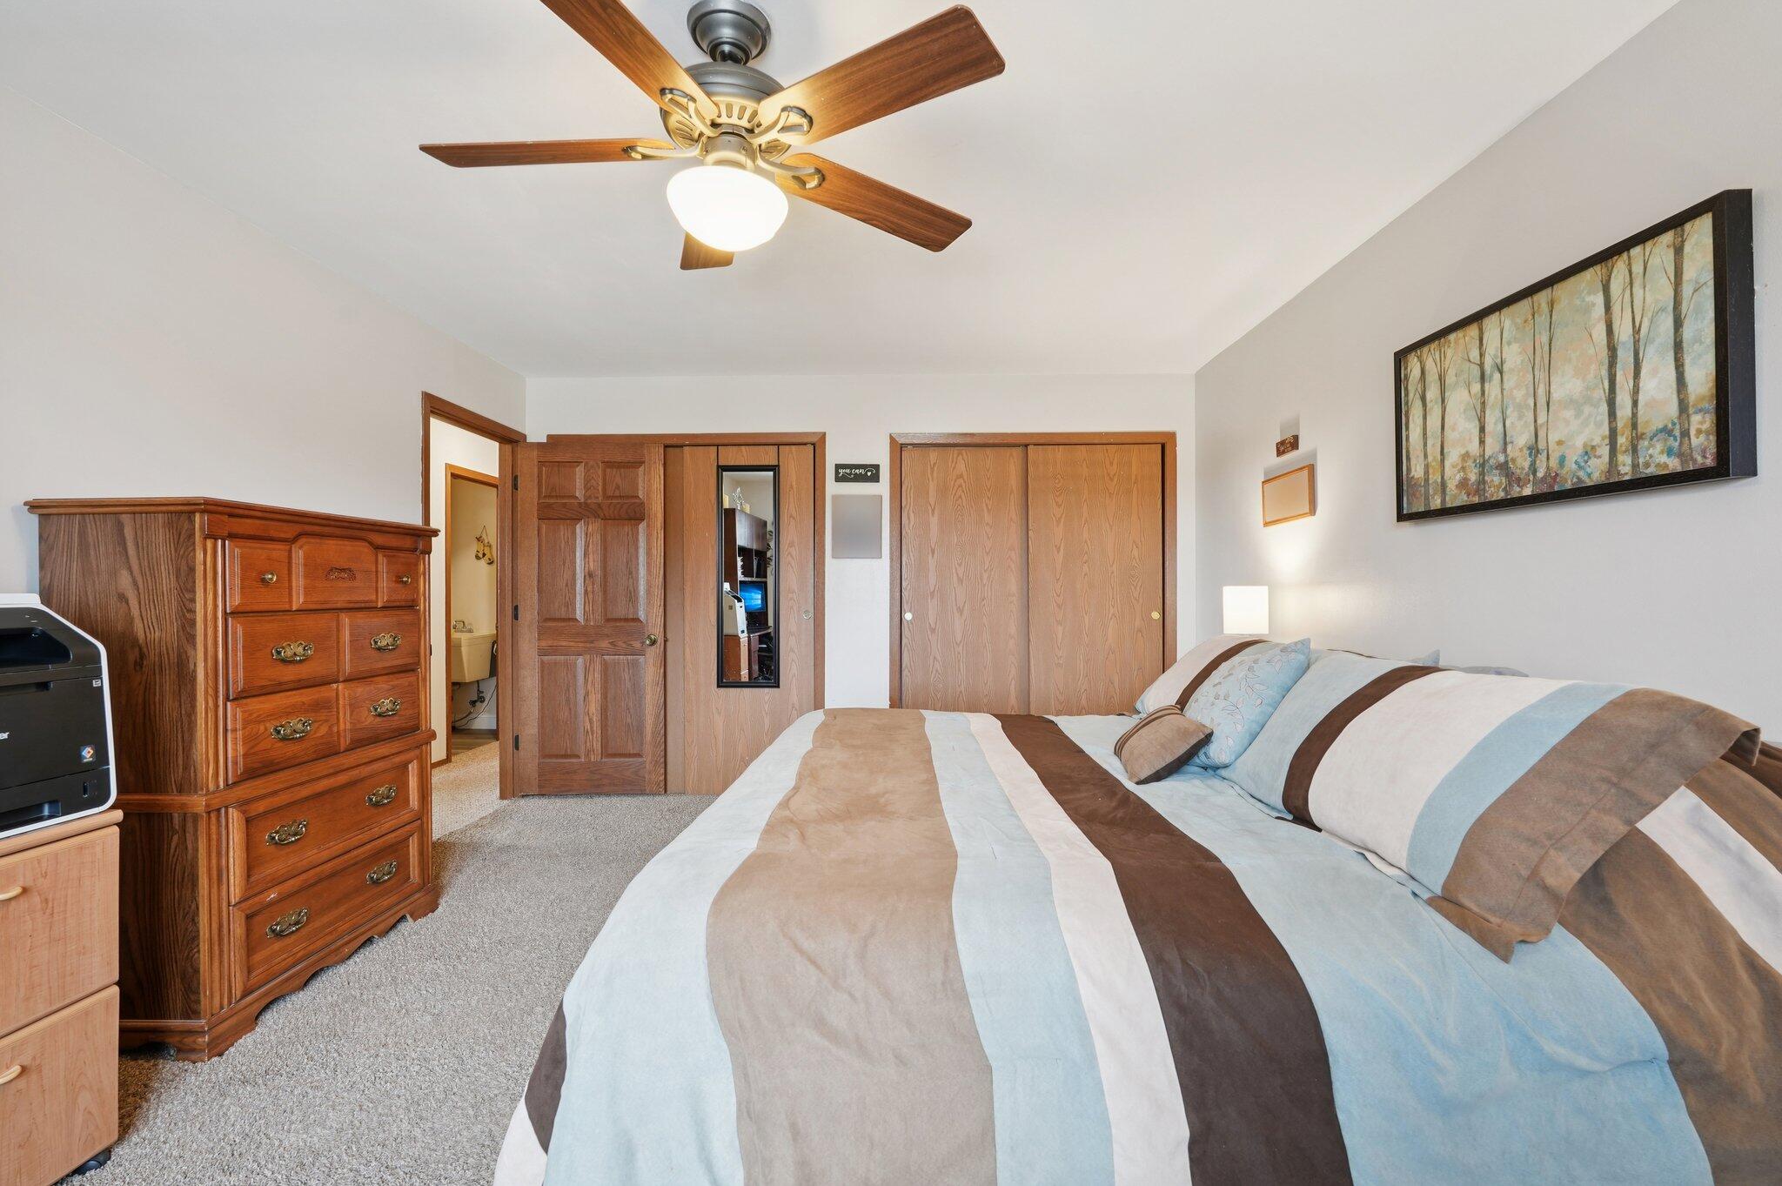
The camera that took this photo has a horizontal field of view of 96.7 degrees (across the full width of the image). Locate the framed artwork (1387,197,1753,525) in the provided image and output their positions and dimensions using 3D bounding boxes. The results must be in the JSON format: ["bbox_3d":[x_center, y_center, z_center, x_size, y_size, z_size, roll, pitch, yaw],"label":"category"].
[{"bbox_3d":[1.682,-0.509,2.083,0.051,0.562,1.057,0,0,1],"label":"framed artwork"}]

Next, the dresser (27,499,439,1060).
[{"bbox_3d":[-1.947,0.476,2.496,0.471,1.418,0.985,0,0,1],"label":"dresser"}]

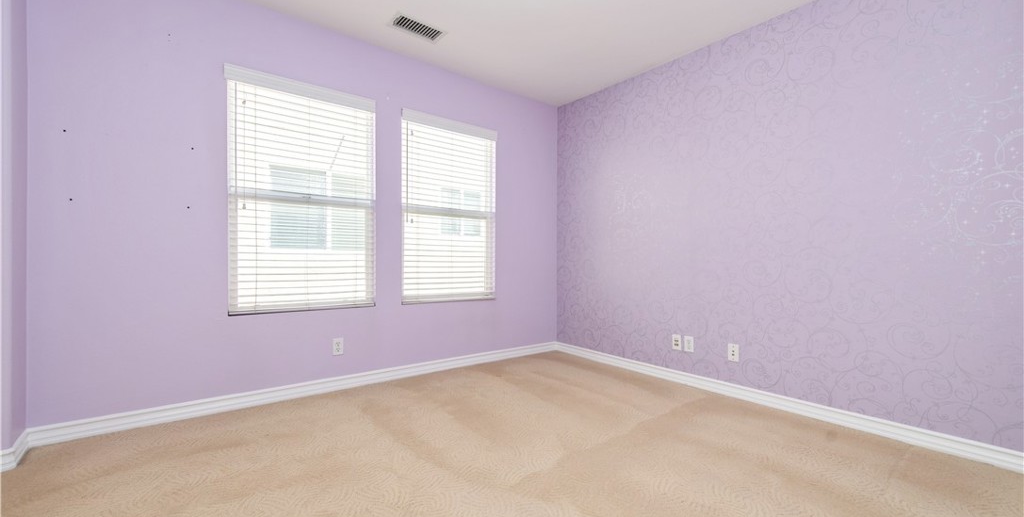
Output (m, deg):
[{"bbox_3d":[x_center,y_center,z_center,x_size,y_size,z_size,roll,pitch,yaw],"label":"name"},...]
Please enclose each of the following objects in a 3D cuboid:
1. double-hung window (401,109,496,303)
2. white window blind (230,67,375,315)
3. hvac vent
[{"bbox_3d":[-0.486,-0.384,3.253,0.864,1.465,0.070,1,0,-38],"label":"double-hung window"},{"bbox_3d":[-1.333,-0.393,2.588,0.877,1.465,0.070,1,0,-38],"label":"white window blind"},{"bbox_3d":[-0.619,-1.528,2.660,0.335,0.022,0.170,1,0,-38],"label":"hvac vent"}]

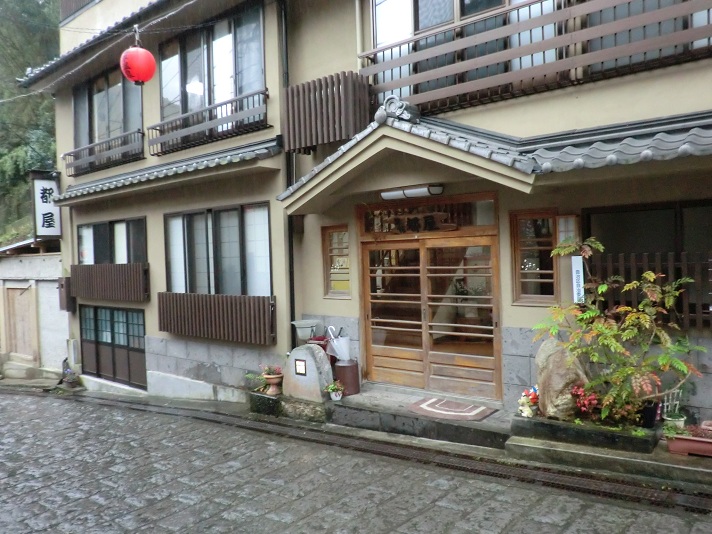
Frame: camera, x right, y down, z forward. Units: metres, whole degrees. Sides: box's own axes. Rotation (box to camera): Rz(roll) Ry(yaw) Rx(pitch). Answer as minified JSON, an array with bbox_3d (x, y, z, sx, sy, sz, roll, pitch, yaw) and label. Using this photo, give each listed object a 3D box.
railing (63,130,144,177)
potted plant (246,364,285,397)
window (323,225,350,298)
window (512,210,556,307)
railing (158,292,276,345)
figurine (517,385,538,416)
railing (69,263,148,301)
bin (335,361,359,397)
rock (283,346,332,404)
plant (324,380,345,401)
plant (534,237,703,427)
[{"bbox_3d":[-4.790,-2.071,10.130,2.850,0.500,0.200,-1,2,38],"label":"railing"},{"bbox_3d":[-1.227,1.502,7.285,0.460,0.400,0.380,-1,2,38],"label":"potted plant"},{"bbox_3d":[-0.261,-0.058,7.165,0.475,0.980,0.110,-1,2,38],"label":"window"},{"bbox_3d":[1.834,-0.088,5.511,0.480,0.970,0.110,-1,2,38],"label":"window"},{"bbox_3d":[-2.225,0.749,8.306,2.750,0.670,0.170,-1,2,38],"label":"railing"},{"bbox_3d":[1.550,1.207,4.833,0.160,0.275,0.150,-1,1,37],"label":"figurine"},{"bbox_3d":[-4.755,0.279,10.273,2.780,0.665,0.170,-1,2,38],"label":"railing"},{"bbox_3d":[-0.096,1.373,6.613,0.300,0.390,0.300,-2,2,0],"label":"bin"},{"bbox_3d":[-0.605,1.281,6.639,0.720,0.640,0.330,-1,2,38],"label":"rock"},{"bbox_3d":[-0.239,1.469,6.439,0.210,0.220,0.210,-1,2,38],"label":"plant"},{"bbox_3d":[2.212,0.567,4.666,1.350,1.600,0.950,-1,2,38],"label":"plant"}]

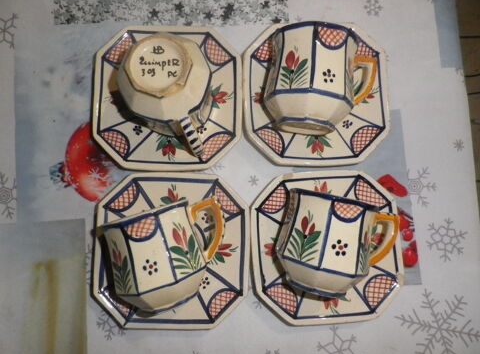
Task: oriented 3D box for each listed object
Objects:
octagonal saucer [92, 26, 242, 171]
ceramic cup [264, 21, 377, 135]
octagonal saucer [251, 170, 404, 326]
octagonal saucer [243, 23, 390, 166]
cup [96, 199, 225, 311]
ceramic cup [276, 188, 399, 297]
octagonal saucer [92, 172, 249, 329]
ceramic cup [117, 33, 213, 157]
[{"bbox_3d":[-0.069,-0.077,0.337,0.140,0.019,0.140,1,85,-3],"label":"octagonal saucer"},{"bbox_3d":[0.073,-0.080,0.308,0.097,0.073,0.076,6,90,-13],"label":"ceramic cup"},{"bbox_3d":[0.082,0.065,0.332,0.140,0.019,0.140,-4,85,-3],"label":"octagonal saucer"},{"bbox_3d":[0.075,-0.082,0.345,0.140,0.019,0.140,-2,85,-3],"label":"octagonal saucer"},{"bbox_3d":[-0.056,0.064,0.289,0.097,0.073,0.076,-16,91,-6],"label":"cup"},{"bbox_3d":[0.083,0.058,0.295,0.097,0.073,0.076,12,88,-6],"label":"ceramic cup"},{"bbox_3d":[-0.062,0.068,0.324,0.140,0.019,0.140,2,85,-3],"label":"octagonal saucer"},{"bbox_3d":[-0.057,-0.069,0.298,0.073,0.076,0.097,-27,84,-6],"label":"ceramic cup"}]

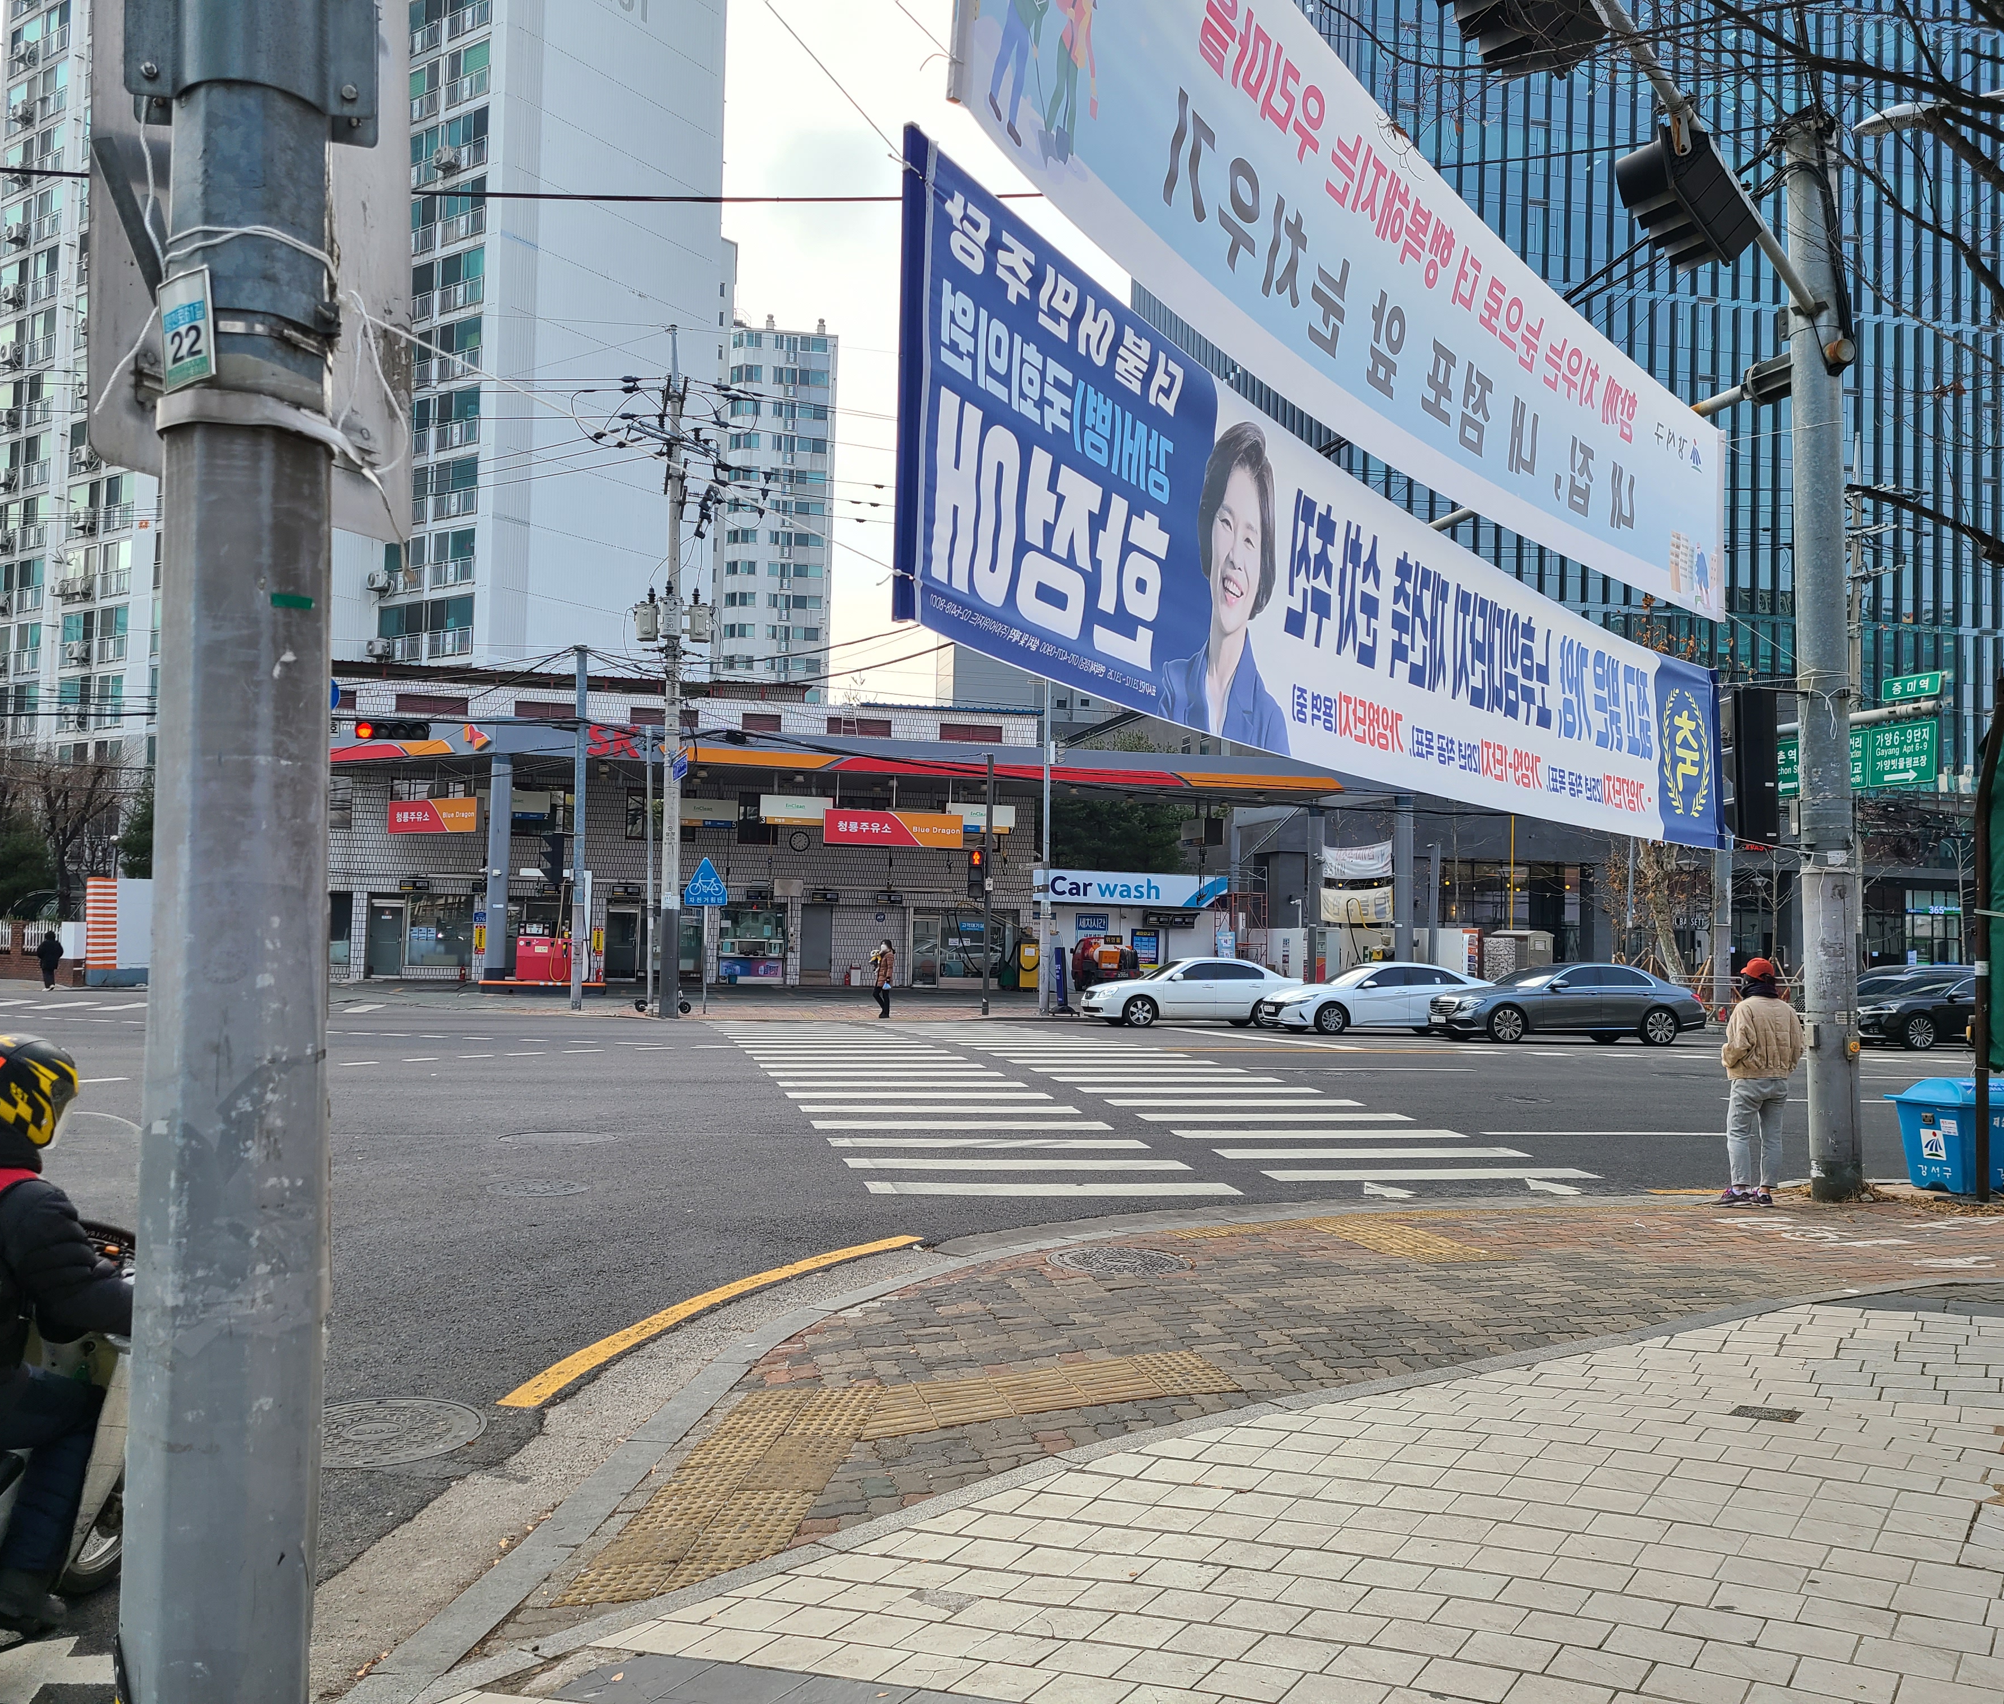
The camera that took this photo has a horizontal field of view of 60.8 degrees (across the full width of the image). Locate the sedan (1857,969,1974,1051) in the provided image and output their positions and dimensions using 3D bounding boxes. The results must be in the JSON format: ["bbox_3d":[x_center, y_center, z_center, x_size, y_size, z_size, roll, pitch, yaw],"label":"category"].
[{"bbox_3d":[18.429,3.036,33.009,4.950,1.470,1.870,1,-3,-12],"label":"sedan"}]

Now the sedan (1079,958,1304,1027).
[{"bbox_3d":[4.136,2.970,36.688,4.760,1.460,1.820,2,-2,-12],"label":"sedan"}]

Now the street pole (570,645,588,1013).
[{"bbox_3d":[-8.921,-0.522,36.137,0.210,7.754,0.210,2,-2,-13],"label":"street pole"}]

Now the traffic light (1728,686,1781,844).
[{"bbox_3d":[4.970,-0.573,11.350,0.350,1.020,0.350,2,-2,-10],"label":"traffic light"}]

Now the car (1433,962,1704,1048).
[{"bbox_3d":[10.246,2.697,31.033,4.920,1.450,1.860,2,-2,-12],"label":"car"}]

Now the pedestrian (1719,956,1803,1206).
[{"bbox_3d":[5.031,1.495,11.329,0.540,1.655,0.420,2,-2,-18],"label":"pedestrian"}]

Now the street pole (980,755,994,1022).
[{"bbox_3d":[-0.288,0.714,37.501,0.150,5.735,0.150,2,-2,-13],"label":"street pole"}]

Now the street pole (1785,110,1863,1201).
[{"bbox_3d":[5.674,-1.423,11.754,0.310,7.555,0.310,1,-3,0],"label":"street pole"}]

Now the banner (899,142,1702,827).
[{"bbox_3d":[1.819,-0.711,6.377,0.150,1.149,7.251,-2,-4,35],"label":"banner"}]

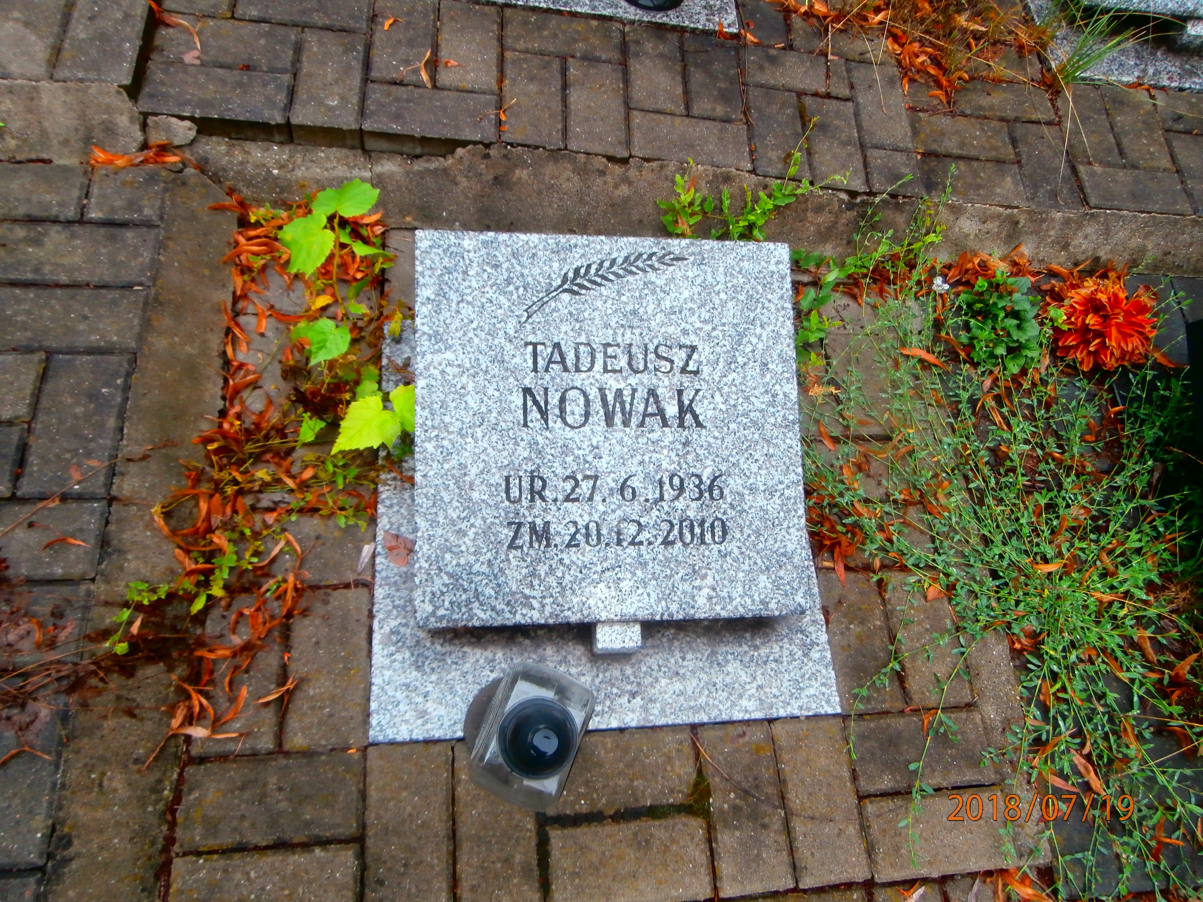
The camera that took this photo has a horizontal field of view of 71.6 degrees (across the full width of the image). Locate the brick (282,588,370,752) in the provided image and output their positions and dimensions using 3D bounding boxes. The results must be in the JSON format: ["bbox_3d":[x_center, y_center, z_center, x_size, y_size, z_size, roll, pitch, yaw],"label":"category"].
[{"bbox_3d":[-0.351,0.285,1.087,0.098,0.060,0.198,0,66,-10],"label":"brick"}]

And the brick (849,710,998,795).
[{"bbox_3d":[0.430,0.418,1.157,0.198,0.060,0.098,0,66,-10],"label":"brick"}]

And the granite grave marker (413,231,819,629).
[{"bbox_3d":[0.013,-0.034,1.096,0.500,0.045,0.500,0,82,-10],"label":"granite grave marker"}]

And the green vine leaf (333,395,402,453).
[{"bbox_3d":[-0.311,-0.036,1.110,0.098,0.020,0.082,-43,87,-19],"label":"green vine leaf"}]

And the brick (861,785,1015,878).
[{"bbox_3d":[0.428,0.498,1.088,0.200,0.060,0.100,-1,65,-10],"label":"brick"}]

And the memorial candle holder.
[{"bbox_3d":[-0.083,0.328,0.957,0.110,0.180,0.132,25,65,2],"label":"memorial candle holder"}]

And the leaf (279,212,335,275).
[{"bbox_3d":[-0.415,-0.293,1.180,0.074,0.020,0.090,16,76,-10],"label":"leaf"}]

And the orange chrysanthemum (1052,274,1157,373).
[{"bbox_3d":[0.866,-0.218,1.432,0.160,0.085,0.155,-1,65,-10],"label":"orange chrysanthemum"}]

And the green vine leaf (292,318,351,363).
[{"bbox_3d":[-0.392,-0.154,1.167,0.078,0.025,0.075,-1,65,-10],"label":"green vine leaf"}]

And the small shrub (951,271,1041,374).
[{"bbox_3d":[0.659,-0.214,1.398,0.135,0.080,0.145,-1,65,-10],"label":"small shrub"}]

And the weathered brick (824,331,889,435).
[{"bbox_3d":[0.416,-0.098,1.392,0.095,0.060,0.195,0,66,-10],"label":"weathered brick"}]

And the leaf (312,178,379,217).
[{"bbox_3d":[-0.365,-0.361,1.191,0.092,0.030,0.075,-1,65,-10],"label":"leaf"}]

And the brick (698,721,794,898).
[{"bbox_3d":[0.175,0.454,1.065,0.100,0.060,0.200,-1,65,-10],"label":"brick"}]

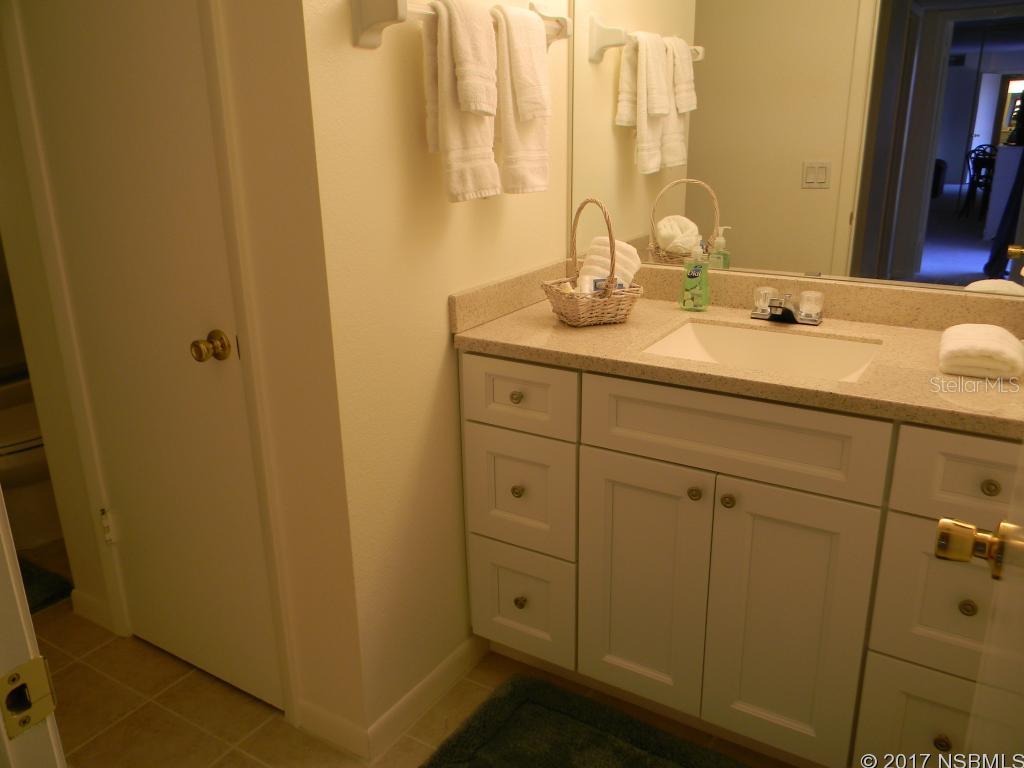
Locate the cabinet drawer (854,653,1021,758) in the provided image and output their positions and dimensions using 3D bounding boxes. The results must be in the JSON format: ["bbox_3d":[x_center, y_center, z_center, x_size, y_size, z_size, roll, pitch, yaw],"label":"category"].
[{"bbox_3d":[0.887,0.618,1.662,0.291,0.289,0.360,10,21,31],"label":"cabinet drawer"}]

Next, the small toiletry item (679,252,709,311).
[{"bbox_3d":[0.452,-0.266,2.043,0.080,0.166,0.053,10,21,31],"label":"small toiletry item"}]

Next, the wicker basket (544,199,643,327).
[{"bbox_3d":[0.186,-0.287,1.934,0.175,0.282,0.195,-8,19,-20],"label":"wicker basket"}]

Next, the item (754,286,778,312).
[{"bbox_3d":[0.601,-0.200,1.958,0.055,0.060,0.055,10,21,31],"label":"item"}]

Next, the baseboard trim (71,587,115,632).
[{"bbox_3d":[-1.175,0.634,2.331,0.195,0.084,0.015,10,21,31],"label":"baseboard trim"}]

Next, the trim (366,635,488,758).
[{"bbox_3d":[-0.192,0.727,1.990,0.015,0.084,0.468,10,21,31],"label":"trim"}]

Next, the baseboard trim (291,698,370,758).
[{"bbox_3d":[-0.403,0.772,1.863,0.228,0.084,0.015,10,21,31],"label":"baseboard trim"}]

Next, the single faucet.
[{"bbox_3d":[0.622,-0.175,1.899,0.158,0.076,0.138,10,21,31],"label":"single faucet"}]

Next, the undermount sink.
[{"bbox_3d":[0.528,0.000,1.762,0.440,0.150,0.330,10,21,31],"label":"undermount sink"}]

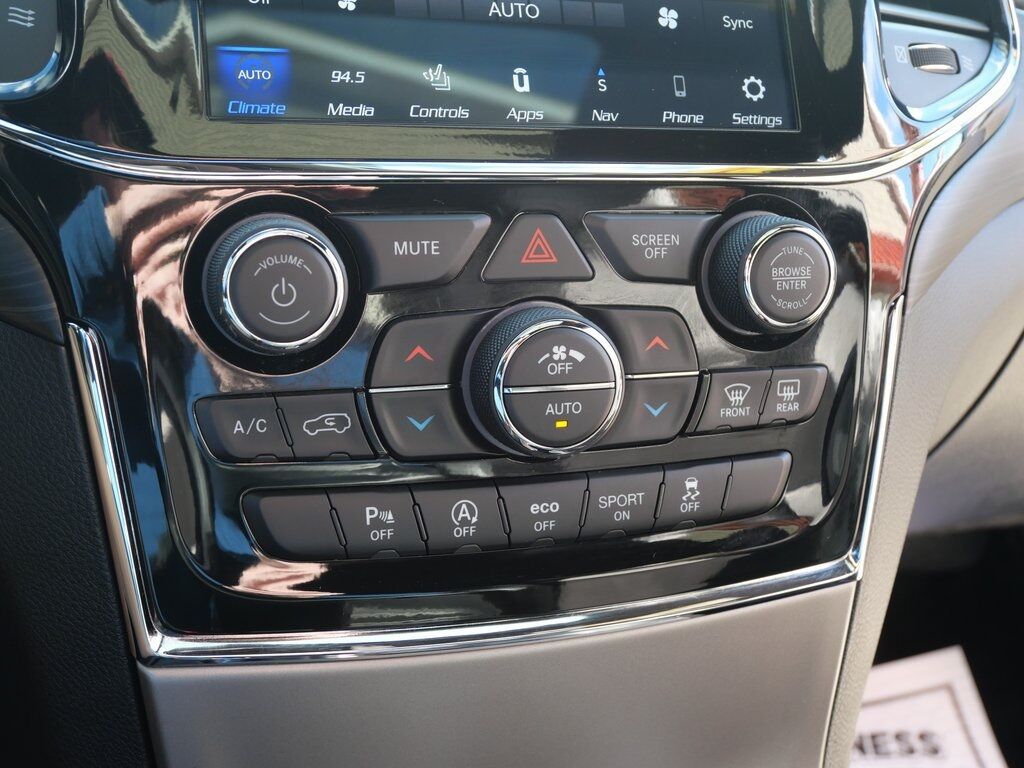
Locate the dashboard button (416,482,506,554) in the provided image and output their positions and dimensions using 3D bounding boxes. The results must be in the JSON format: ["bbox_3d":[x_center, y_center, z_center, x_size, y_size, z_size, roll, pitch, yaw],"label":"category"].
[{"bbox_3d":[-0.014,0.037,0.330,0.028,0.020,0.007,-3,5,-19],"label":"dashboard button"}]

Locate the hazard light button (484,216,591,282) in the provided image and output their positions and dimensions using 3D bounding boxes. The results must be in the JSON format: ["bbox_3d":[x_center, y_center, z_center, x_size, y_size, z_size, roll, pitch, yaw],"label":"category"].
[{"bbox_3d":[0.007,-0.038,0.329,0.033,0.018,0.007,-3,8,-19],"label":"hazard light button"}]

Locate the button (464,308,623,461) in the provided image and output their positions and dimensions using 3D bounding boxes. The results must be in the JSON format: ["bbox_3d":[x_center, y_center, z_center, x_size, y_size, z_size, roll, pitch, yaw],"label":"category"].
[{"bbox_3d":[0.010,0.000,0.327,0.044,0.044,0.019,-3,8,-19],"label":"button"}]

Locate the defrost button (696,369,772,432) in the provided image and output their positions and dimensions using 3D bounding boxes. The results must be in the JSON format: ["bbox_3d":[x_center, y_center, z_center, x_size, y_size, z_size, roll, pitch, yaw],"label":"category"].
[{"bbox_3d":[0.067,0.005,0.355,0.026,0.018,0.007,-3,8,-19],"label":"defrost button"}]

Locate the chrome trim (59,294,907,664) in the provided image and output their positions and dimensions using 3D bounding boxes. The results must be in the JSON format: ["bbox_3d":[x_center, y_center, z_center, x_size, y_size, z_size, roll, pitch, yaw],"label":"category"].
[{"bbox_3d":[0.006,0.024,0.340,0.245,0.096,0.021,-3,8,-19],"label":"chrome trim"}]

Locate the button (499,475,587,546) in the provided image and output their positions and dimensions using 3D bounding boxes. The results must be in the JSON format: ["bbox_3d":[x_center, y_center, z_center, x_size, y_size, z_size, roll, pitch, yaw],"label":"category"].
[{"bbox_3d":[0.009,0.036,0.338,0.026,0.020,0.007,-3,5,-19],"label":"button"}]

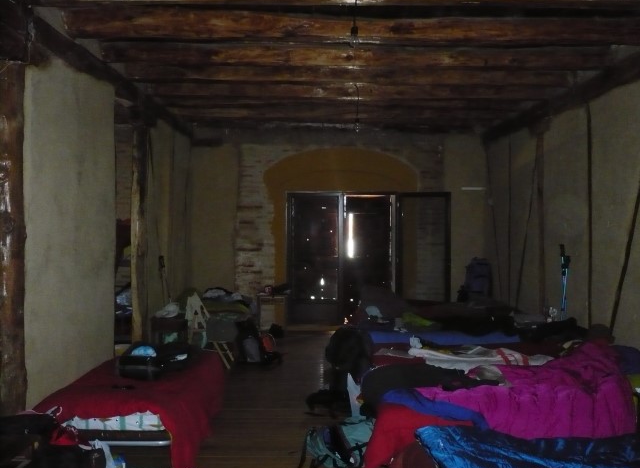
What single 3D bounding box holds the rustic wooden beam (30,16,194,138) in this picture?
[{"bbox_3d":[-1.830,-1.310,6.500,0.210,0.210,5.000,0,2,1],"label":"rustic wooden beam"}]

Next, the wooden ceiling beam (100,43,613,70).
[{"bbox_3d":[0.304,-1.437,5.250,4.200,0.170,0.170,0,2,1],"label":"wooden ceiling beam"}]

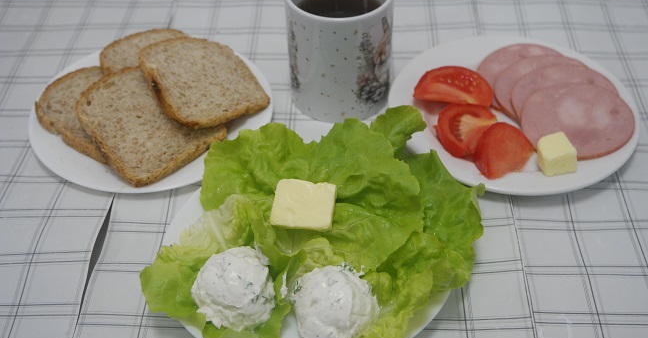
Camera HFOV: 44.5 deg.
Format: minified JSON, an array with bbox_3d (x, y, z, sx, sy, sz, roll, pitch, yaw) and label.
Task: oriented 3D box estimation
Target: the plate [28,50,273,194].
[{"bbox_3d":[-0.135,-0.041,0.630,0.188,0.020,0.188,-1,45,1],"label":"plate"}]

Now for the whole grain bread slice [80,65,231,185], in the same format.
[{"bbox_3d":[-0.136,-0.036,0.602,0.082,0.011,0.105,-32,62,-30],"label":"whole grain bread slice"}]

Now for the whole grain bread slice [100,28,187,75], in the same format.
[{"bbox_3d":[-0.136,-0.074,0.645,0.078,0.011,0.105,-16,52,-14],"label":"whole grain bread slice"}]

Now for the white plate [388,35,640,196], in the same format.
[{"bbox_3d":[0.148,-0.042,0.624,0.190,0.020,0.190,-1,45,1],"label":"white plate"}]

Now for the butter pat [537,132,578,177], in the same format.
[{"bbox_3d":[0.169,-0.009,0.574,0.021,0.021,0.021,-13,44,-2],"label":"butter pat"}]

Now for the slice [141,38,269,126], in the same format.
[{"bbox_3d":[-0.093,-0.069,0.621,0.074,0.011,0.105,-15,48,-25],"label":"slice"}]

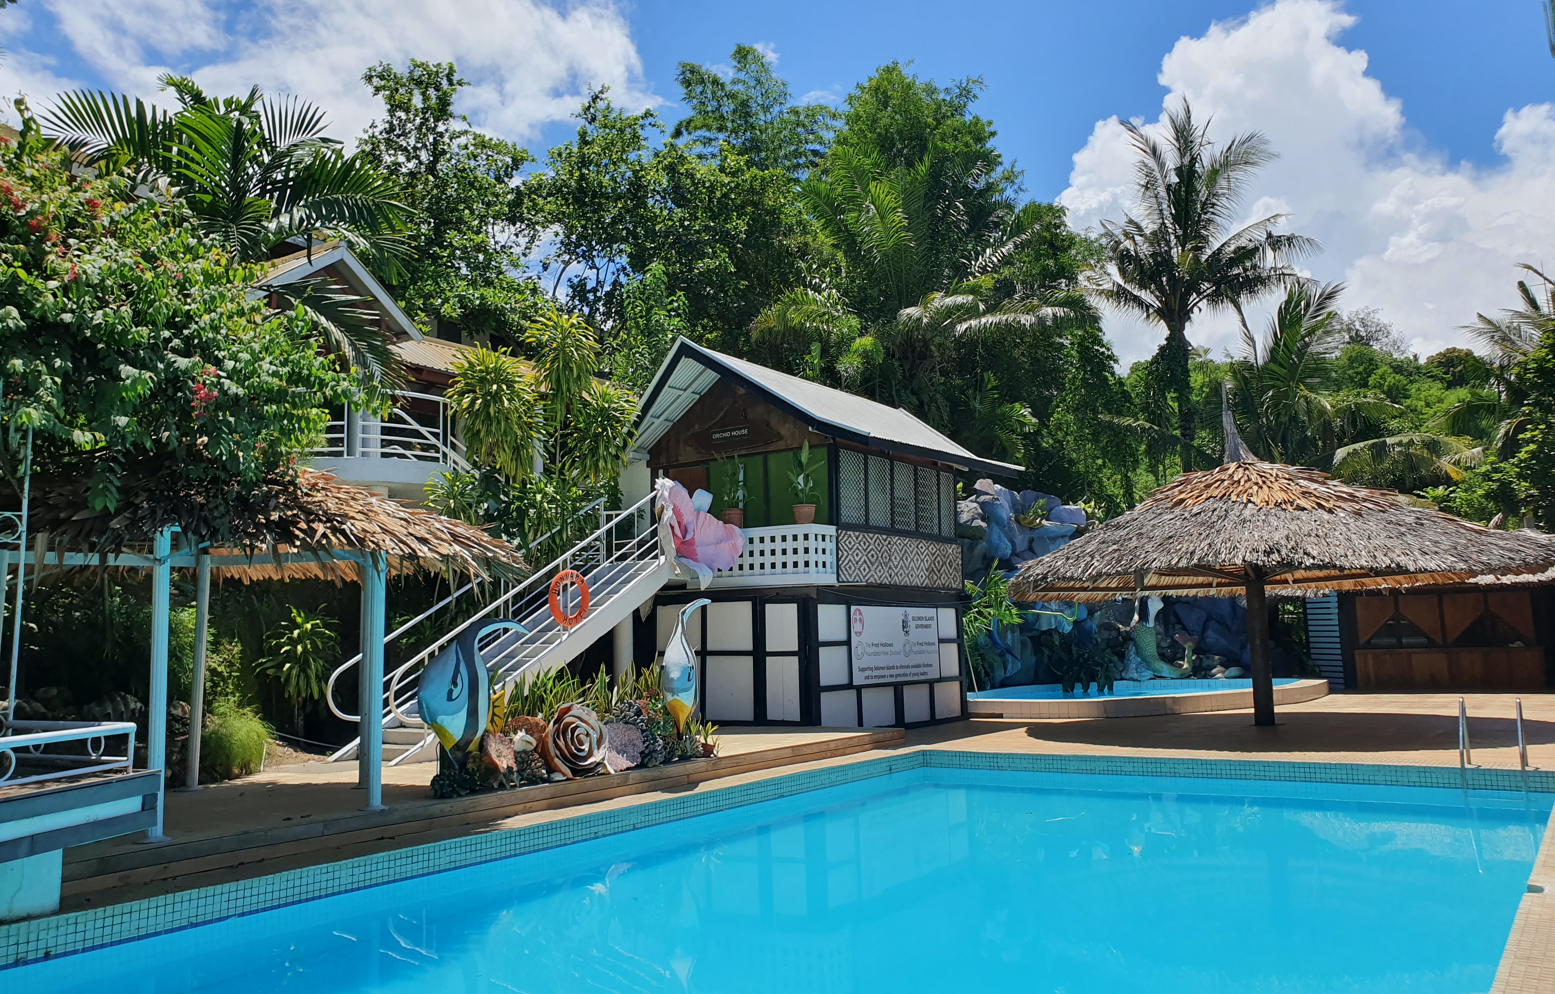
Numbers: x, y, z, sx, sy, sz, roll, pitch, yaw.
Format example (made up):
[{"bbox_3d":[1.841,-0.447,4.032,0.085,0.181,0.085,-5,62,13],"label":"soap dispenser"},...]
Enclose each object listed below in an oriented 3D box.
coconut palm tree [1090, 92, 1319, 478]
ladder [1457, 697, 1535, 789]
[{"bbox_3d":[12.168,-4.201,33.000,6.400,14.200,6.400,-3,-7,14],"label":"coconut palm tree"},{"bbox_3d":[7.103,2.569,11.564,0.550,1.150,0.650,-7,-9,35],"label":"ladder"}]

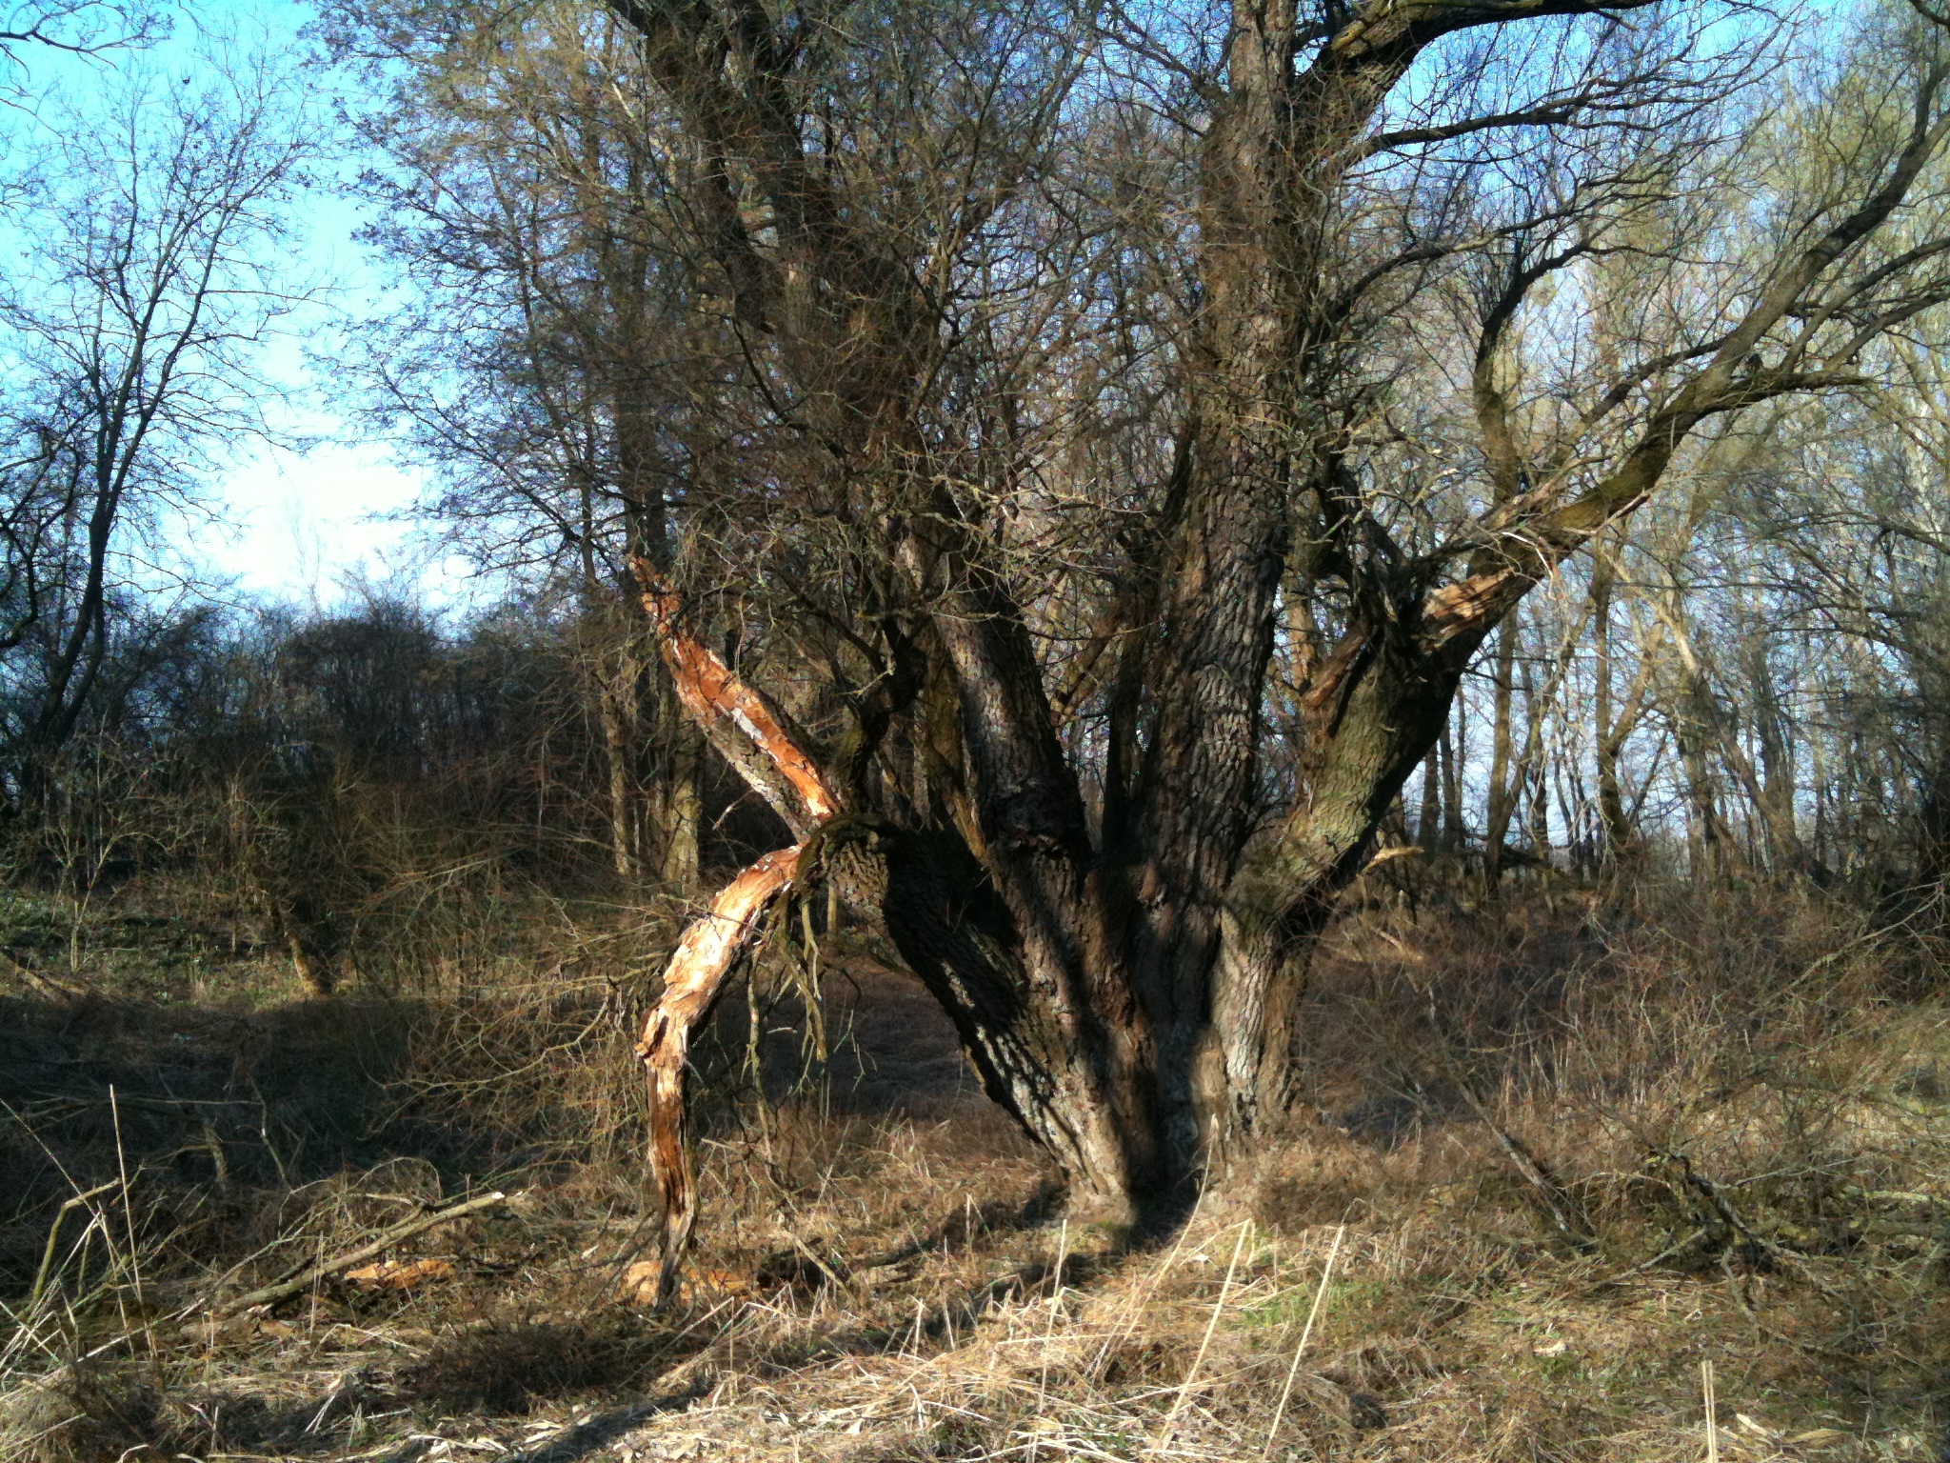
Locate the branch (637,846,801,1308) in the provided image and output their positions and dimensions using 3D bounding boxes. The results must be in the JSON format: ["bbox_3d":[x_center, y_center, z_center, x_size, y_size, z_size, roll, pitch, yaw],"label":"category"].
[{"bbox_3d":[-0.885,1.180,6.750,0.520,1.520,0.330,1,-3,-17],"label":"branch"}]

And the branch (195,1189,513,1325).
[{"bbox_3d":[-2.120,1.820,6.950,0.150,0.220,1.220,-2,-4,34],"label":"branch"}]

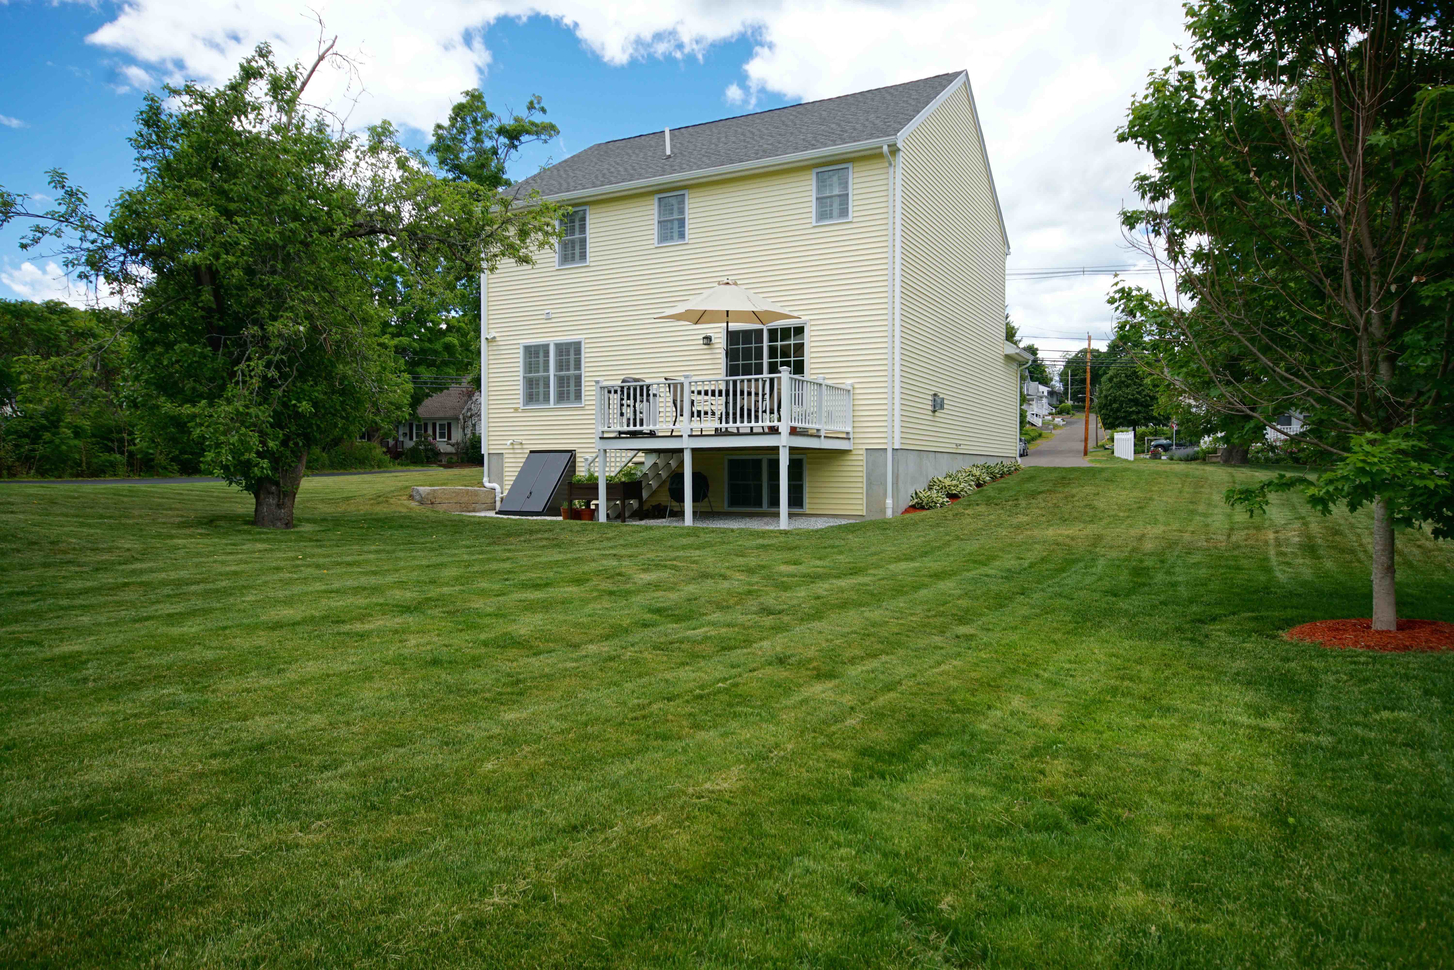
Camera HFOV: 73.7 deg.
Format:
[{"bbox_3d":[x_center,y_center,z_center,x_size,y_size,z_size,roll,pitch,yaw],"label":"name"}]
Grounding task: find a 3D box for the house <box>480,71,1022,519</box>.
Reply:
[{"bbox_3d":[1.222,-4.394,24.434,9.940,9.905,11.130,0,1,27],"label":"house"}]

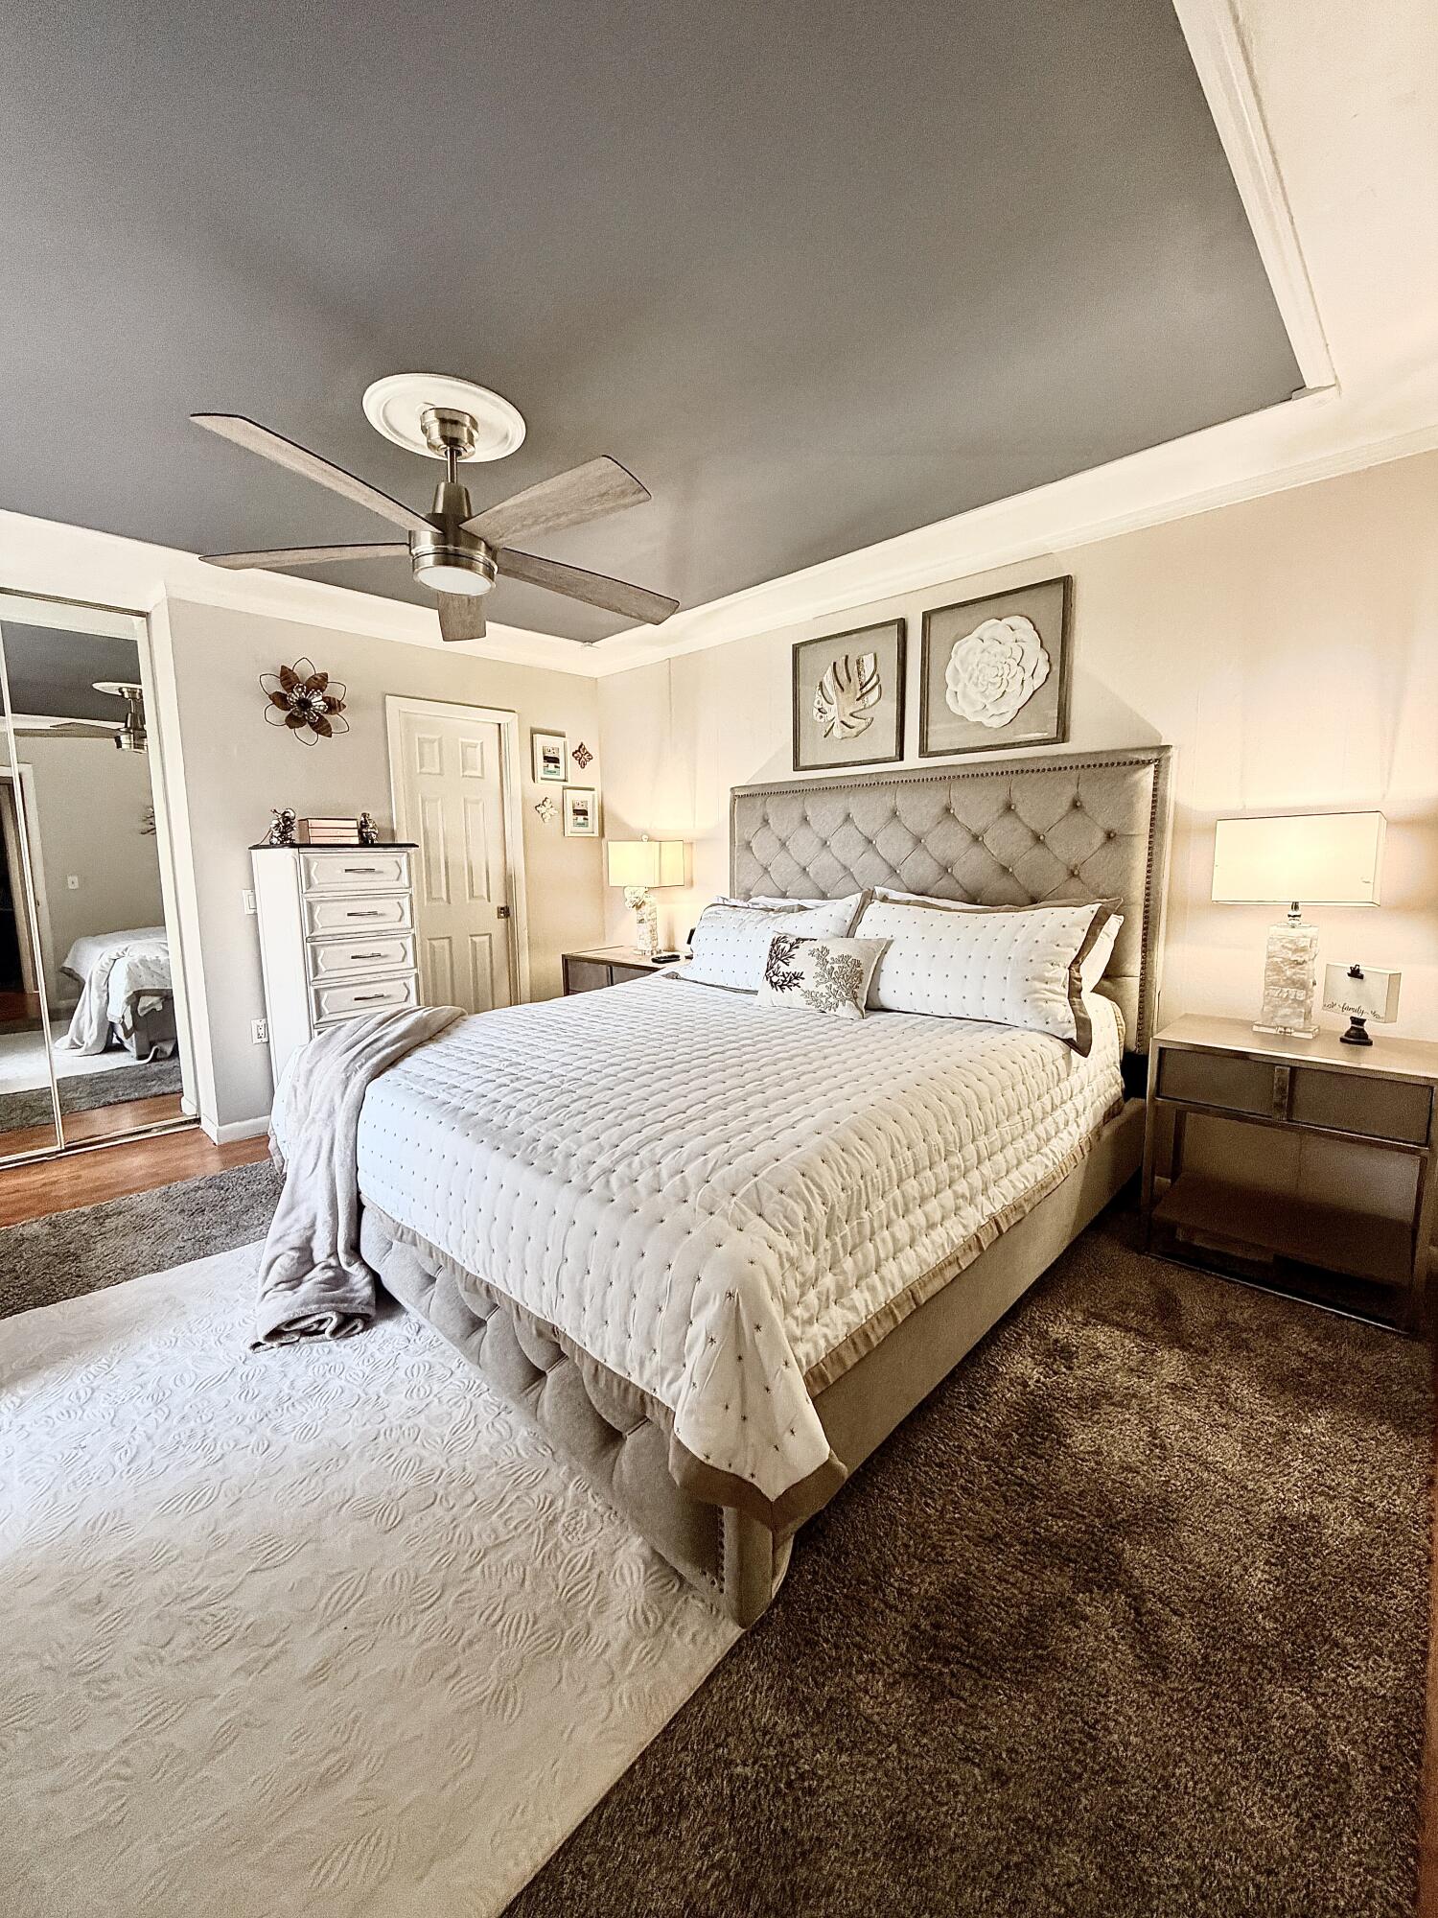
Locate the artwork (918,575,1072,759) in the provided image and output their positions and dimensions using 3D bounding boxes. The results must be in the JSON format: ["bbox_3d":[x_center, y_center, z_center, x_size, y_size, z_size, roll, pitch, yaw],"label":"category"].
[{"bbox_3d":[1.117,-1.161,3.169,0.615,0.610,0.036,6,11,42],"label":"artwork"}]

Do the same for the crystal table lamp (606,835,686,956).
[{"bbox_3d":[-0.420,-0.365,4.451,0.400,0.675,0.220,6,11,42],"label":"crystal table lamp"}]

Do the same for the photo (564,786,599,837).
[{"bbox_3d":[-0.852,-0.913,4.840,0.035,0.295,0.255,6,11,42],"label":"photo"}]

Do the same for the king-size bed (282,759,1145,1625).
[{"bbox_3d":[0.070,0.088,2.716,2.063,1.598,2.372,6,11,42],"label":"king-size bed"}]

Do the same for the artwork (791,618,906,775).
[{"bbox_3d":[0.603,-1.214,3.642,0.610,0.610,0.036,6,11,42],"label":"artwork"}]

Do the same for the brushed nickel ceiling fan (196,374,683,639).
[{"bbox_3d":[-0.686,-1.223,2.046,1.280,0.410,1.280,6,11,42],"label":"brushed nickel ceiling fan"}]

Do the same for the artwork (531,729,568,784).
[{"bbox_3d":[-0.994,-1.195,4.653,0.035,0.290,0.250,6,11,42],"label":"artwork"}]

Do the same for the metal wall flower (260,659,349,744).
[{"bbox_3d":[-1.923,-1.194,3.617,0.070,0.385,0.380,6,11,42],"label":"metal wall flower"}]

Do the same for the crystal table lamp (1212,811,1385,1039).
[{"bbox_3d":[1.728,-0.104,2.350,0.400,0.650,0.220,6,11,42],"label":"crystal table lamp"}]

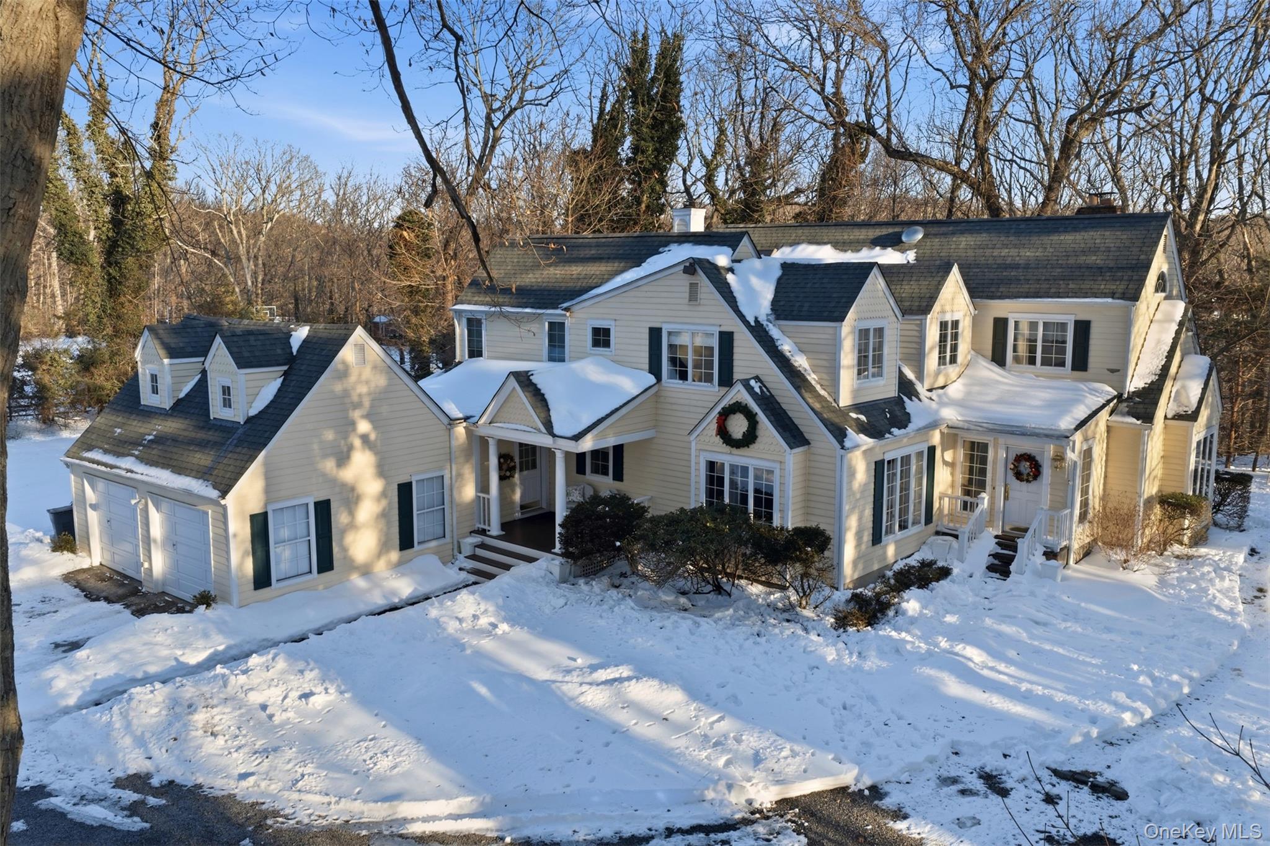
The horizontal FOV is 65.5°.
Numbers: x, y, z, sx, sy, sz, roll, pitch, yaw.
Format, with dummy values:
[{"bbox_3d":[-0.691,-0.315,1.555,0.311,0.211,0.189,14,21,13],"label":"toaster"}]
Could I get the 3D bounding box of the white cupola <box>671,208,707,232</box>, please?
[{"bbox_3d":[1.582,-5.872,29.016,0.720,0.820,0.720,8,12,40],"label":"white cupola"}]

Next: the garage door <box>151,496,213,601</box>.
[{"bbox_3d":[-9.769,2.873,21.630,2.600,2.250,0.120,7,11,39],"label":"garage door"}]

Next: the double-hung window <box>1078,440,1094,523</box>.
[{"bbox_3d":[10.334,1.355,22.634,0.100,1.930,0.880,7,11,39],"label":"double-hung window"}]

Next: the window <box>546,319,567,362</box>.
[{"bbox_3d":[-2.001,-2.027,25.338,0.790,1.280,0.120,7,11,39],"label":"window"}]

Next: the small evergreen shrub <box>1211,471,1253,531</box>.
[{"bbox_3d":[16.428,2.109,27.248,1.250,1.380,1.150,7,11,39],"label":"small evergreen shrub"}]

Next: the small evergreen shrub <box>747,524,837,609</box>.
[{"bbox_3d":[3.191,2.923,20.046,1.600,1.730,1.400,7,11,39],"label":"small evergreen shrub"}]

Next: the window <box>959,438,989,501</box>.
[{"bbox_3d":[8.581,1.368,25.047,0.718,1.869,0.120,7,11,39],"label":"window"}]

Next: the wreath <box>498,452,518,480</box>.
[{"bbox_3d":[-3.142,1.107,24.583,0.150,0.730,0.700,7,11,39],"label":"wreath"}]

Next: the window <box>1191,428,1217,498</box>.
[{"bbox_3d":[14.576,1.109,25.298,0.120,1.950,2.700,7,11,39],"label":"window"}]

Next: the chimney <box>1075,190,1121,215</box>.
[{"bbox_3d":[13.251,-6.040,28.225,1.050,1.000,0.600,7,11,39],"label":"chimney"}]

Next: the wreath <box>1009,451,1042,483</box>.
[{"bbox_3d":[8.962,1.032,22.738,0.680,0.680,0.140,7,11,39],"label":"wreath"}]

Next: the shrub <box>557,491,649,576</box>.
[{"bbox_3d":[-0.538,2.399,21.061,1.950,1.600,1.800,0,9,0],"label":"shrub"}]

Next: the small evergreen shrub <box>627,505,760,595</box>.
[{"bbox_3d":[1.198,2.551,19.716,2.450,1.680,1.700,7,11,39],"label":"small evergreen shrub"}]

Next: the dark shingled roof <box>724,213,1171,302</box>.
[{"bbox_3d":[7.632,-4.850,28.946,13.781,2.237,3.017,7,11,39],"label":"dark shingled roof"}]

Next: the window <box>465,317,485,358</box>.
[{"bbox_3d":[-4.413,-2.279,27.284,0.810,1.290,0.120,7,11,39],"label":"window"}]

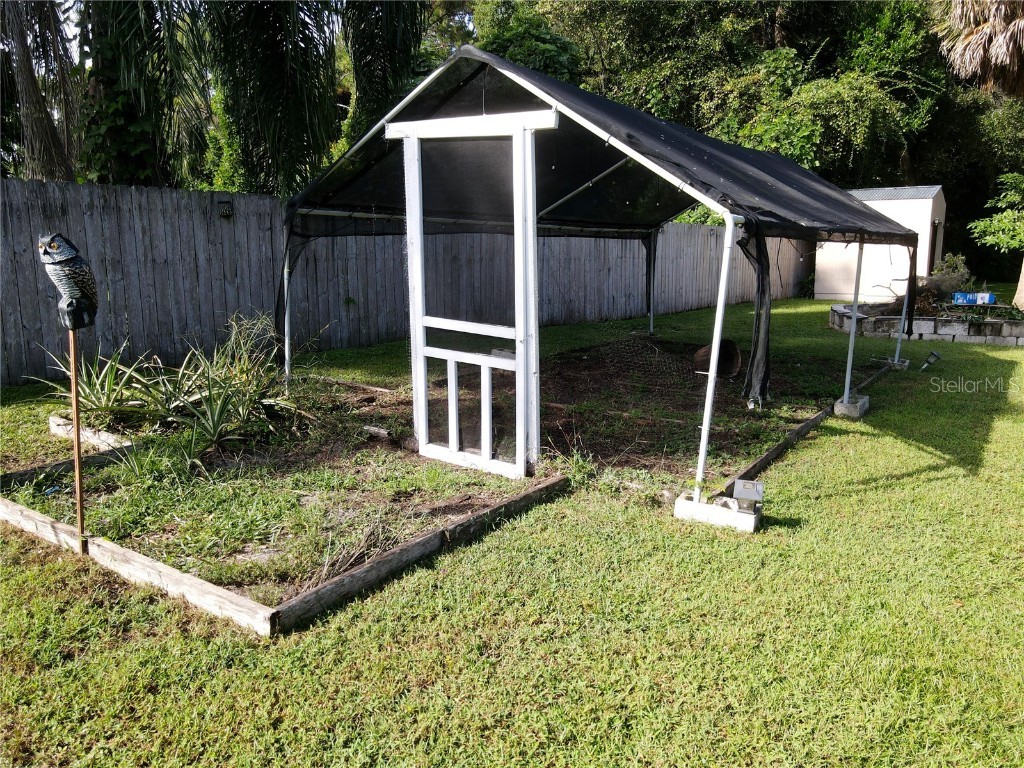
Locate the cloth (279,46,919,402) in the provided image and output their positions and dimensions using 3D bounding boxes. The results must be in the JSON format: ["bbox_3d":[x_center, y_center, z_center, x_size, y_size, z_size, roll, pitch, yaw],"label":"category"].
[{"bbox_3d":[1.547,-1.421,6.958,3.502,2.142,6.386,9,14,35],"label":"cloth"}]

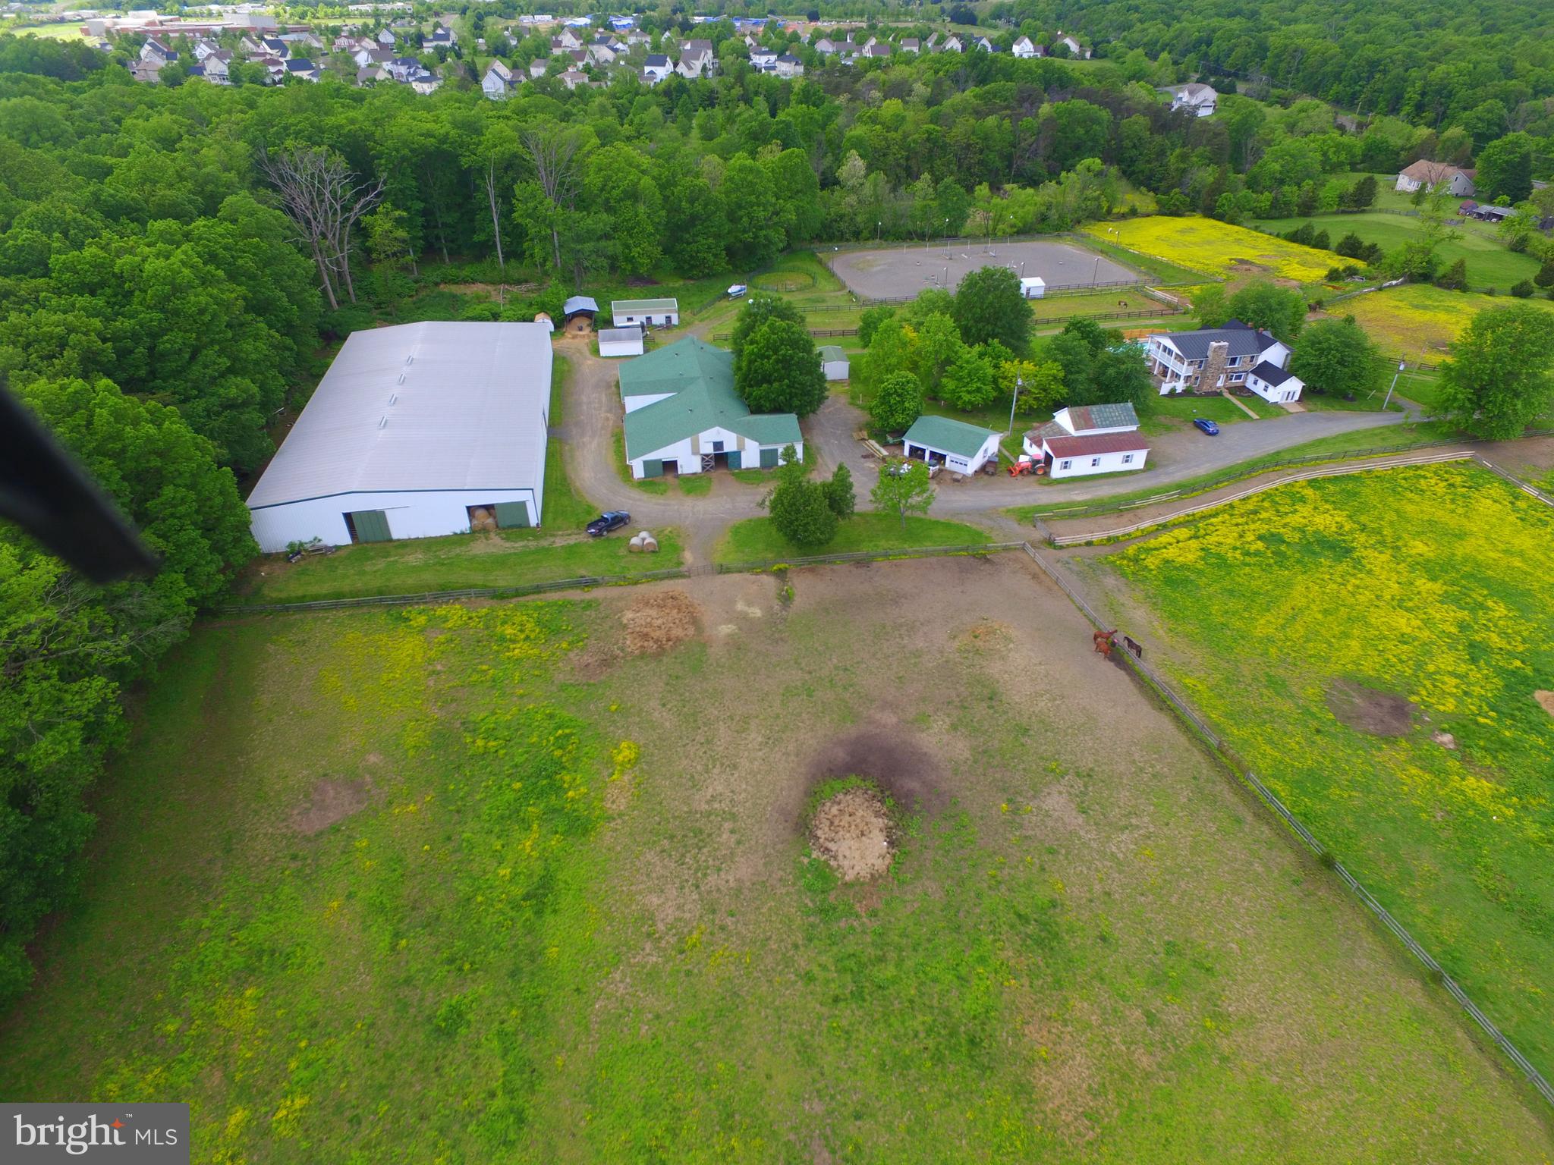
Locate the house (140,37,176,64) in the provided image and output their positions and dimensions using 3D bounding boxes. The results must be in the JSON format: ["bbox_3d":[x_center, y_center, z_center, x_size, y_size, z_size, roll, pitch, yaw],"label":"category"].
[{"bbox_3d":[-338.260,-290.360,490.000,14.500,10.500,13.000,-8,35,-12],"label":"house"}]

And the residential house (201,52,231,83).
[{"bbox_3d":[-235.428,-218.800,382.380,10.500,9.900,11.500,6,36,8],"label":"residential house"}]

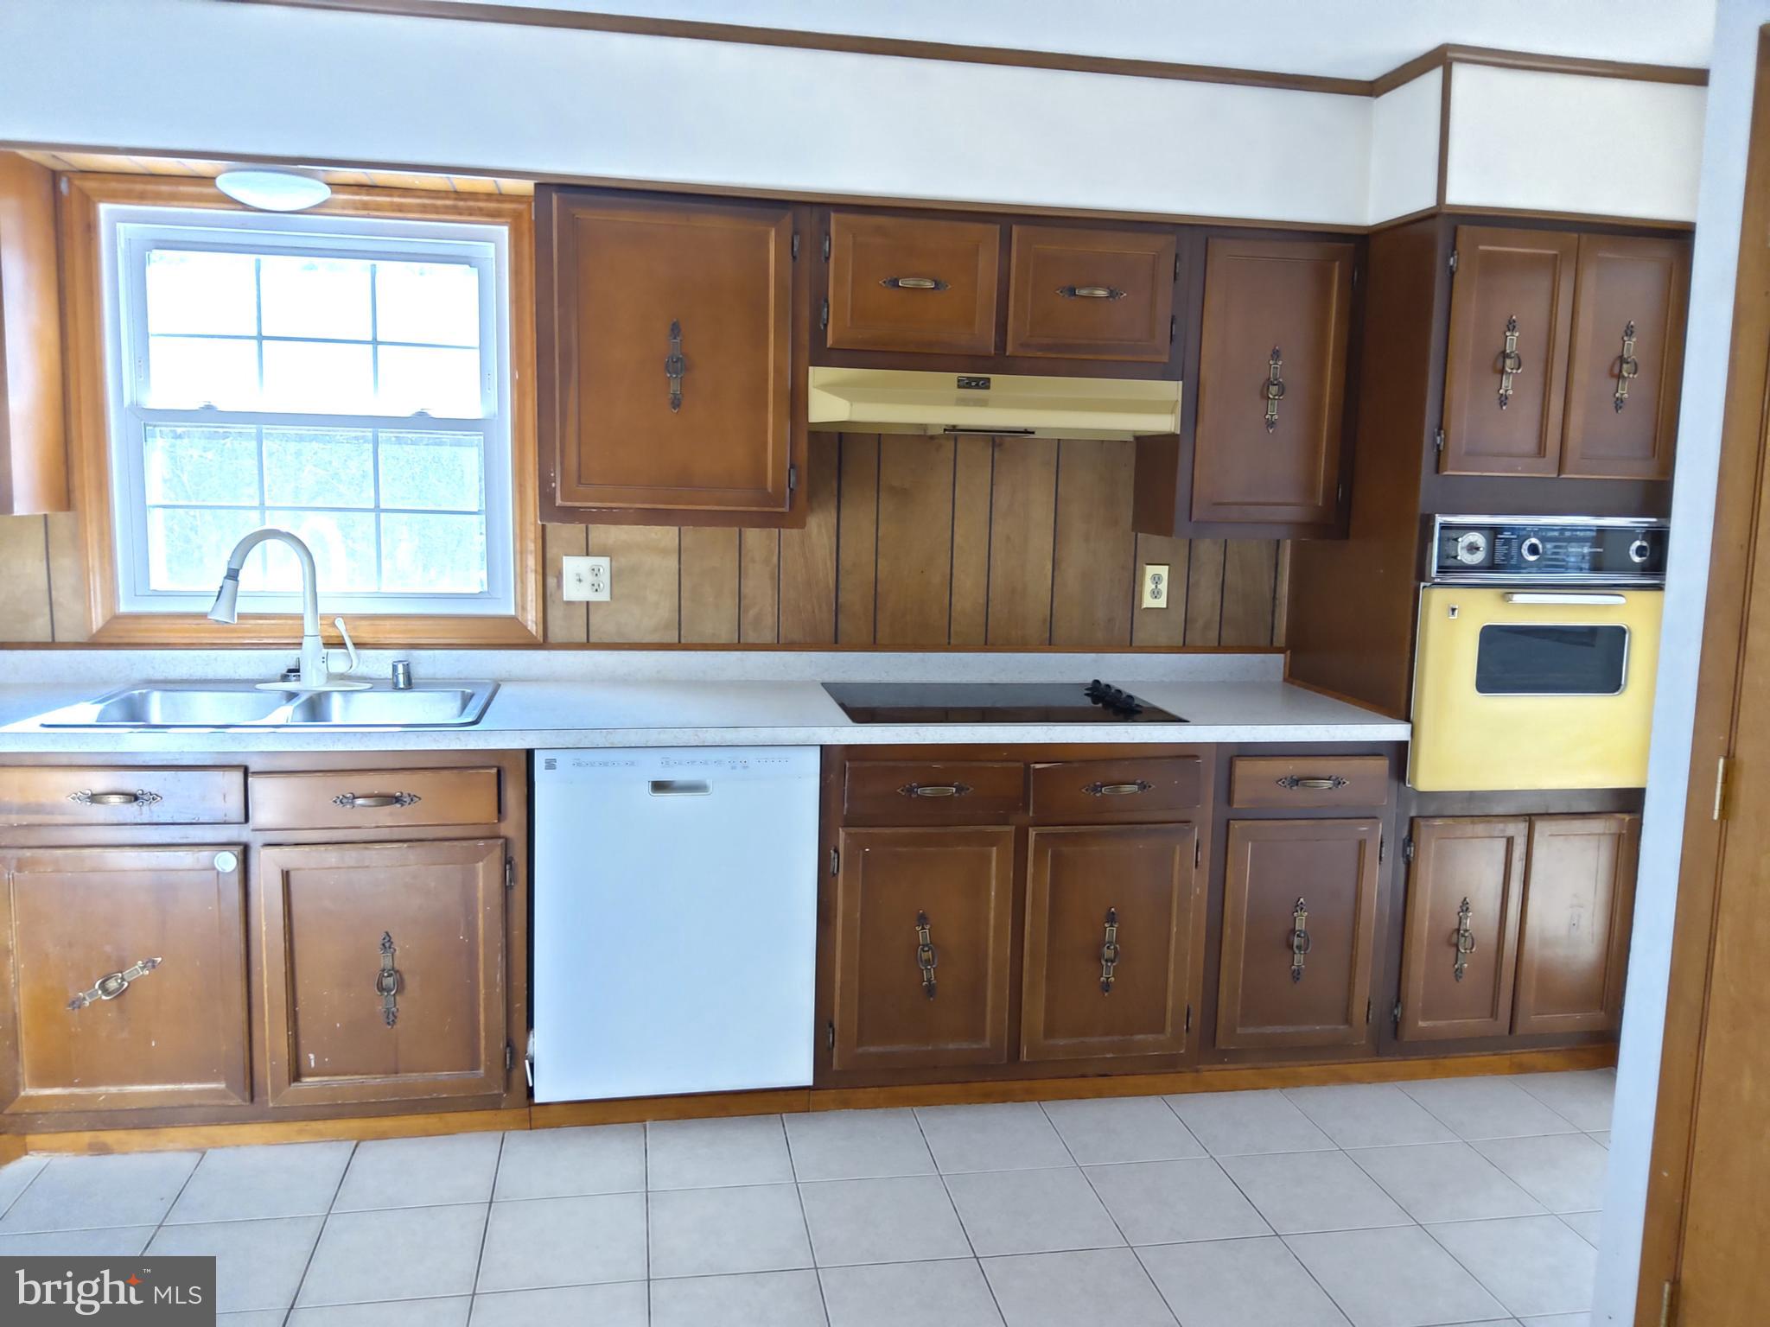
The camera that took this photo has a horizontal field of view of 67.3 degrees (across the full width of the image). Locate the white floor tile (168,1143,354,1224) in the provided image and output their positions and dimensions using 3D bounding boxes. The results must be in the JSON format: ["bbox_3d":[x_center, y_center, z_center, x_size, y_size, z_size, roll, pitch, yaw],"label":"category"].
[{"bbox_3d":[-1.256,1.053,2.699,0.303,0.010,0.293,0,8,-10],"label":"white floor tile"}]

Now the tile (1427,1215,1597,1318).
[{"bbox_3d":[1.251,1.155,2.553,0.303,0.010,0.303,0,8,-10],"label":"tile"}]

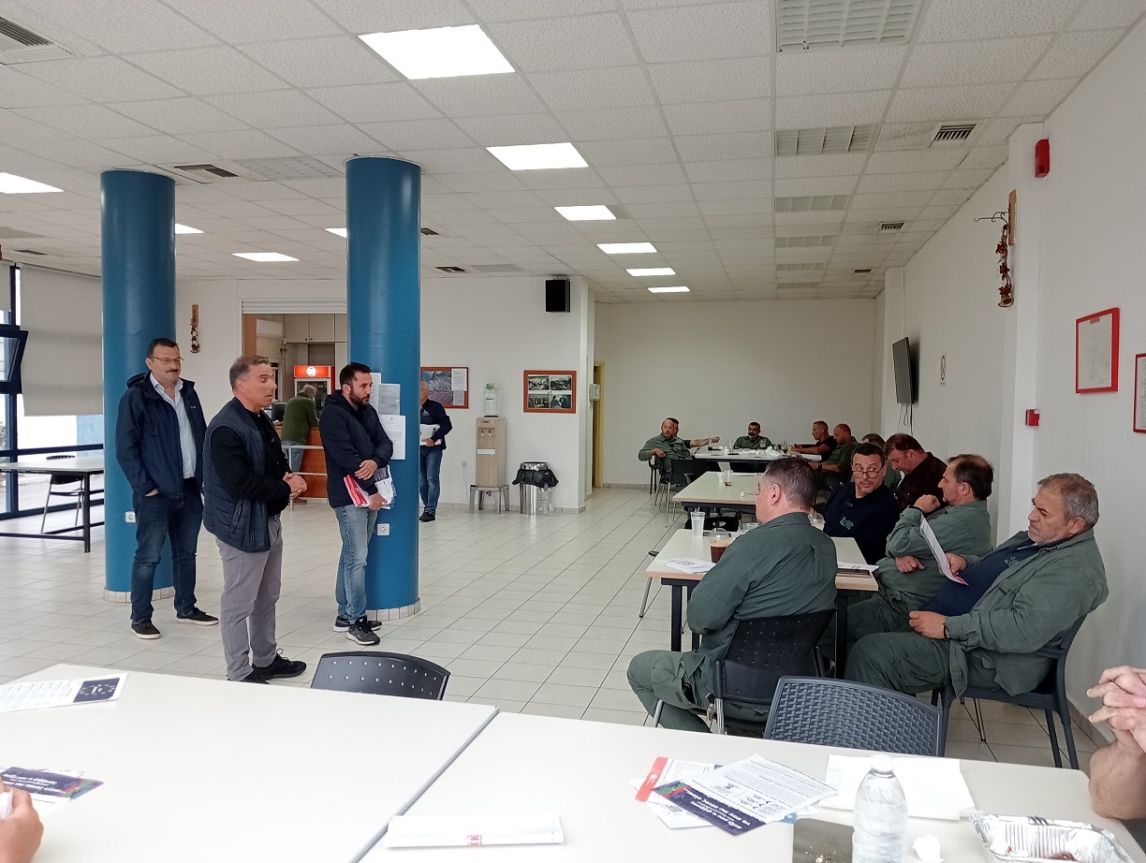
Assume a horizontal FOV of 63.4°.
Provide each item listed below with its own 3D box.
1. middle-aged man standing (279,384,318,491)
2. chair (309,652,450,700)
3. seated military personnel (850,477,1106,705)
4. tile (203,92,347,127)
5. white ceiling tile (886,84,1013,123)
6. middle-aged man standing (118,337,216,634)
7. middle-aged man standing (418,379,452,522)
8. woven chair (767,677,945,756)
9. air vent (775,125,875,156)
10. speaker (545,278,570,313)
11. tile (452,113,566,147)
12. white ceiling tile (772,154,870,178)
[{"bbox_3d":[-3.756,0.177,12.756,0.520,1.650,0.480,1,2,23],"label":"middle-aged man standing"},{"bbox_3d":[-0.555,0.985,2.130,0.470,0.800,0.530,1,2,21],"label":"chair"},{"bbox_3d":[1.420,0.760,3.470,0.960,1.200,0.620,1,2,10],"label":"seated military personnel"},{"bbox_3d":[-1.661,-1.810,5.211,0.600,0.025,0.600,1,2,12],"label":"tile"},{"bbox_3d":[1.994,-1.754,4.953,0.600,0.020,0.600,1,2,12],"label":"white ceiling tile"},{"bbox_3d":[-2.575,0.331,5.838,0.420,1.830,0.580,2,2,40],"label":"middle-aged man standing"},{"bbox_3d":[-1.828,0.213,11.453,0.540,1.740,0.400,1,2,30],"label":"middle-aged man standing"},{"bbox_3d":[0.484,0.978,1.871,0.480,0.820,0.530,2,2,36],"label":"woven chair"},{"bbox_3d":[1.538,-1.783,5.668,0.600,0.030,0.600,1,2,12],"label":"air vent"},{"bbox_3d":[-0.187,-1.696,11.696,0.260,0.390,0.240,1,2,12],"label":"speaker"},{"bbox_3d":[-0.347,-1.810,5.549,0.600,0.025,0.600,1,2,12],"label":"tile"},{"bbox_3d":[1.665,-1.790,6.239,0.595,0.022,0.595,1,2,12],"label":"white ceiling tile"}]

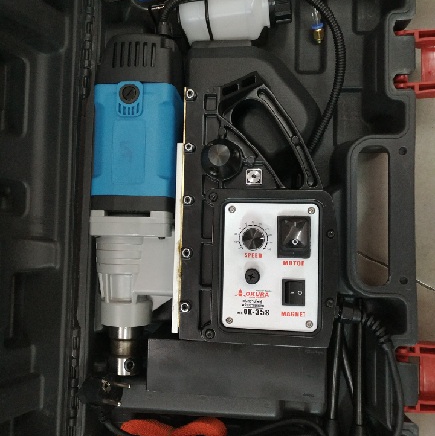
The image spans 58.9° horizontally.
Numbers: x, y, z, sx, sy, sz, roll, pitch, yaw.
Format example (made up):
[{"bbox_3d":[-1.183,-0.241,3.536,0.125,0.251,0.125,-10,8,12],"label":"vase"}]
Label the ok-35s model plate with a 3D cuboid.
[{"bbox_3d":[0.048,0.045,0.349,0.086,0.012,0.115,1,87,5],"label":"ok-35s model plate"}]

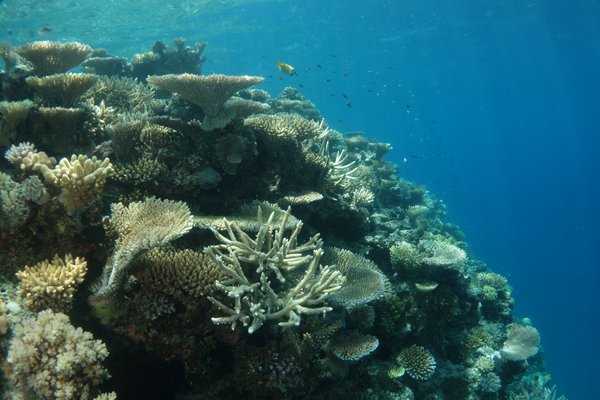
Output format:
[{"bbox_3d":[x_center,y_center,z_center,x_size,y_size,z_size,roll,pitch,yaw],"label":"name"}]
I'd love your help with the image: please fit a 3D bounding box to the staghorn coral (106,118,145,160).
[{"bbox_3d":[-0.767,-0.270,2.050,0.162,0.188,0.160,0,5,0],"label":"staghorn coral"}]

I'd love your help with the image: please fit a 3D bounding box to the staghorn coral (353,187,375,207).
[{"bbox_3d":[0.367,-0.014,2.700,0.123,0.123,0.120,0,5,0],"label":"staghorn coral"}]

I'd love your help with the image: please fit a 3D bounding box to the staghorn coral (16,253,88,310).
[{"bbox_3d":[-0.719,0.242,1.350,0.192,0.159,0.180,0,5,0],"label":"staghorn coral"}]

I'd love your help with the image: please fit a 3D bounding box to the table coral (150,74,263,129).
[{"bbox_3d":[-0.440,-0.454,2.150,0.508,0.254,0.480,0,5,0],"label":"table coral"}]

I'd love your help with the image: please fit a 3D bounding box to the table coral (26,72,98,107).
[{"bbox_3d":[-1.196,-0.537,2.350,0.344,0.203,0.340,0,5,0],"label":"table coral"}]

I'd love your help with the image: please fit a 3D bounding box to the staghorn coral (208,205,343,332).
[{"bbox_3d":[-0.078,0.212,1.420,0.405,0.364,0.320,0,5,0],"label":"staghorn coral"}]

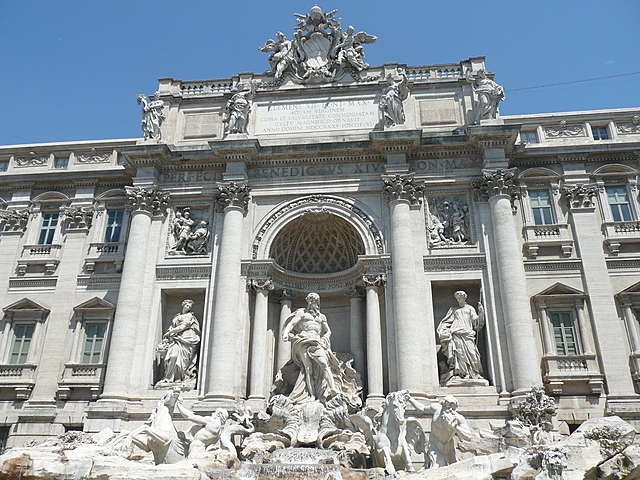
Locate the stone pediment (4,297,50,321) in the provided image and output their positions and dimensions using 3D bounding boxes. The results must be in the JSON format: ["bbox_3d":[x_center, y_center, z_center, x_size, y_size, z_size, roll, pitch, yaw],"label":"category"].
[{"bbox_3d":[-15.443,3.682,27.455,2.722,1.208,0.693,-2,-23,6],"label":"stone pediment"}]

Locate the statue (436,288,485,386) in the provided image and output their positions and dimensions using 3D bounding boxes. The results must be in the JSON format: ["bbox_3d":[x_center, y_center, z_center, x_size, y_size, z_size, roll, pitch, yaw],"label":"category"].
[{"bbox_3d":[6.615,4.561,24.241,1.995,4.370,1.282,-2,-23,6],"label":"statue"}]

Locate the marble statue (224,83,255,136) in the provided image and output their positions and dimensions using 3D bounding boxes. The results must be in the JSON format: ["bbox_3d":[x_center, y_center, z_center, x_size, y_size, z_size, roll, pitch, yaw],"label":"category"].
[{"bbox_3d":[-4.541,-7.378,28.974,1.683,3.386,1.188,-2,-23,6],"label":"marble statue"}]

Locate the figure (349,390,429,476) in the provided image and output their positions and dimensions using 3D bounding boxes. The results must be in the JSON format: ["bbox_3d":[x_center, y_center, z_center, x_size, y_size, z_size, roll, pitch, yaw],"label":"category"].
[{"bbox_3d":[2.434,6.843,18.770,2.175,3.045,2.697,3,-22,-9],"label":"figure"}]

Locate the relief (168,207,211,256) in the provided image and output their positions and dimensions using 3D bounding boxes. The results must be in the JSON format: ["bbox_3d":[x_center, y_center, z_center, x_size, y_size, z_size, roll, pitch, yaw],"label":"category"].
[{"bbox_3d":[-6.812,-0.492,27.311,2.128,2.772,0.495,-2,-23,6],"label":"relief"}]

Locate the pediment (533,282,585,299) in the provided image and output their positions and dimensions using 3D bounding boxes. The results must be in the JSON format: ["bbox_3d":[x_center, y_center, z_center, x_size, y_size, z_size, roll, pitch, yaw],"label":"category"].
[{"bbox_3d":[11.362,2.522,24.721,2.422,0.874,0.570,-2,-23,6],"label":"pediment"}]

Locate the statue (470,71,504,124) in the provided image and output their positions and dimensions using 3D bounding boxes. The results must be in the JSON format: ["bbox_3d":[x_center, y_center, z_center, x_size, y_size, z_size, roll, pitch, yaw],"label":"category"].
[{"bbox_3d":[8.926,-7.632,27.453,1.584,3.316,1.188,-2,-23,6],"label":"statue"}]

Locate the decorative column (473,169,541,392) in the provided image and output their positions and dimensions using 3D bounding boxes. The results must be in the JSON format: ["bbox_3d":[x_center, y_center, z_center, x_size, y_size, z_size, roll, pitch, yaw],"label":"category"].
[{"bbox_3d":[8.957,1.796,24.085,1.567,11.020,1.567,-2,-23,6],"label":"decorative column"}]

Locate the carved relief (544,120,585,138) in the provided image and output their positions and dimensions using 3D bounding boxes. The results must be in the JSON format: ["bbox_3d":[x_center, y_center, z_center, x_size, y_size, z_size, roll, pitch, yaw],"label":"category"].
[{"bbox_3d":[13.436,-6.052,28.403,2.079,1.089,0.248,-2,-23,6],"label":"carved relief"}]

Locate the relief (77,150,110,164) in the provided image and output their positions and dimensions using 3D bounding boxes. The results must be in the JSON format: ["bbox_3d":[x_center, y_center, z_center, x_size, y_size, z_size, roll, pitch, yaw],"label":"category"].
[{"bbox_3d":[-13.989,-4.972,32.048,1.870,0.783,0.261,-2,-22,5],"label":"relief"}]

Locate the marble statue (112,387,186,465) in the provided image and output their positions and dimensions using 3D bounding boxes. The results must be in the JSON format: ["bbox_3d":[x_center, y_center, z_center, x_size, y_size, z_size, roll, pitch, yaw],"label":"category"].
[{"bbox_3d":[-6.301,6.933,19.384,2.470,2.660,1.472,14,-26,-29],"label":"marble statue"}]

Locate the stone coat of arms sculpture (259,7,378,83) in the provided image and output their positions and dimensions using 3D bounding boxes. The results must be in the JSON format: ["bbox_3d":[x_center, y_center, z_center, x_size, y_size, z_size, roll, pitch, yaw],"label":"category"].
[{"bbox_3d":[-0.115,-12.027,32.057,6.612,5.220,1.827,-2,-22,5],"label":"stone coat of arms sculpture"}]

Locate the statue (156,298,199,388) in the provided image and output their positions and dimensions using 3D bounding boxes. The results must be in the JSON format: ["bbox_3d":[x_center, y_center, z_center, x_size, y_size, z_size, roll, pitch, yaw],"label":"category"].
[{"bbox_3d":[-6.890,5.081,25.611,1.995,4.322,1.282,-2,-23,6],"label":"statue"}]

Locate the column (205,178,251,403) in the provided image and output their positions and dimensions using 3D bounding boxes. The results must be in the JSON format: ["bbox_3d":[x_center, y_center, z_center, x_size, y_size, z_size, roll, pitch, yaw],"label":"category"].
[{"bbox_3d":[-4.483,2.322,25.444,1.567,11.020,1.567,-2,-23,6],"label":"column"}]

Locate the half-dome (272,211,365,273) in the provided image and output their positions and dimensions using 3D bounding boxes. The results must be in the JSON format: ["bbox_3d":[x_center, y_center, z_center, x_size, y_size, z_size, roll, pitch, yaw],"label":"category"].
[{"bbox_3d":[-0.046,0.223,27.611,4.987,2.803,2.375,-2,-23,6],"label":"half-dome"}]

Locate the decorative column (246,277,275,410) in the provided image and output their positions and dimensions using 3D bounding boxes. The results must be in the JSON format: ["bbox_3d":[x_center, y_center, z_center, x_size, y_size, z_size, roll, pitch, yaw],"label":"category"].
[{"bbox_3d":[-2.886,4.839,24.952,1.092,6.032,1.092,-2,-23,6],"label":"decorative column"}]

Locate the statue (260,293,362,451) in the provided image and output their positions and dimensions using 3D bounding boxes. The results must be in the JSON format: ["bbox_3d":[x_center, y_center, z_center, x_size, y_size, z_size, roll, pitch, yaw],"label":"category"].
[{"bbox_3d":[-0.394,5.571,23.081,4.132,6.873,3.480,-2,-22,5],"label":"statue"}]

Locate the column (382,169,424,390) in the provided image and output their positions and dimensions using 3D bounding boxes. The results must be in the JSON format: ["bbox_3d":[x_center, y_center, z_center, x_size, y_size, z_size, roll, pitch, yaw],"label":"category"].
[{"bbox_3d":[3.989,1.820,24.109,1.634,10.544,1.634,-2,-23,6],"label":"column"}]

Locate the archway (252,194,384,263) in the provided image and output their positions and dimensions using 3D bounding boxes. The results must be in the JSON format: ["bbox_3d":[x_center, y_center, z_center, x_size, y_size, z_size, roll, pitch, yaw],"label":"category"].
[{"bbox_3d":[-0.023,-0.363,28.671,6.786,3.480,2.871,-2,-22,5],"label":"archway"}]

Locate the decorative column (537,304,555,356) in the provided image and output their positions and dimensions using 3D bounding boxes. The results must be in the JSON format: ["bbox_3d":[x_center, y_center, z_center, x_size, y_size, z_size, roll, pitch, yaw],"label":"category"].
[{"bbox_3d":[10.618,4.175,24.204,0.416,2.495,0.416,-2,-23,6],"label":"decorative column"}]

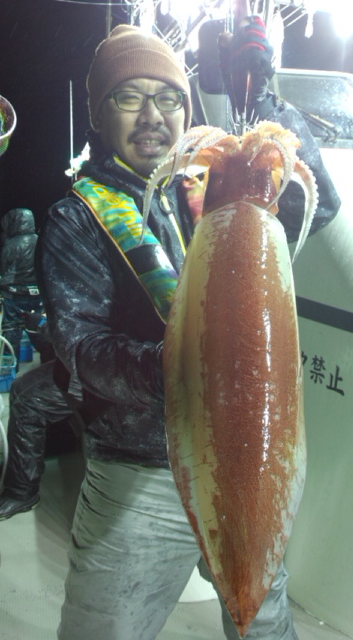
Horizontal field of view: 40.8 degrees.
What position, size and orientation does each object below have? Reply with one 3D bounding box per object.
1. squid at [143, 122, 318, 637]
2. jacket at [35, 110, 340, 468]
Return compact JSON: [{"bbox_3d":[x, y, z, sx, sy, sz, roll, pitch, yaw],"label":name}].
[{"bbox_3d":[0.079,0.084,0.700,0.250,0.750,0.170,0,7,-2],"label":"squid"},{"bbox_3d":[0.015,-0.050,0.890,0.560,0.660,0.380,-1,12,-7],"label":"jacket"}]

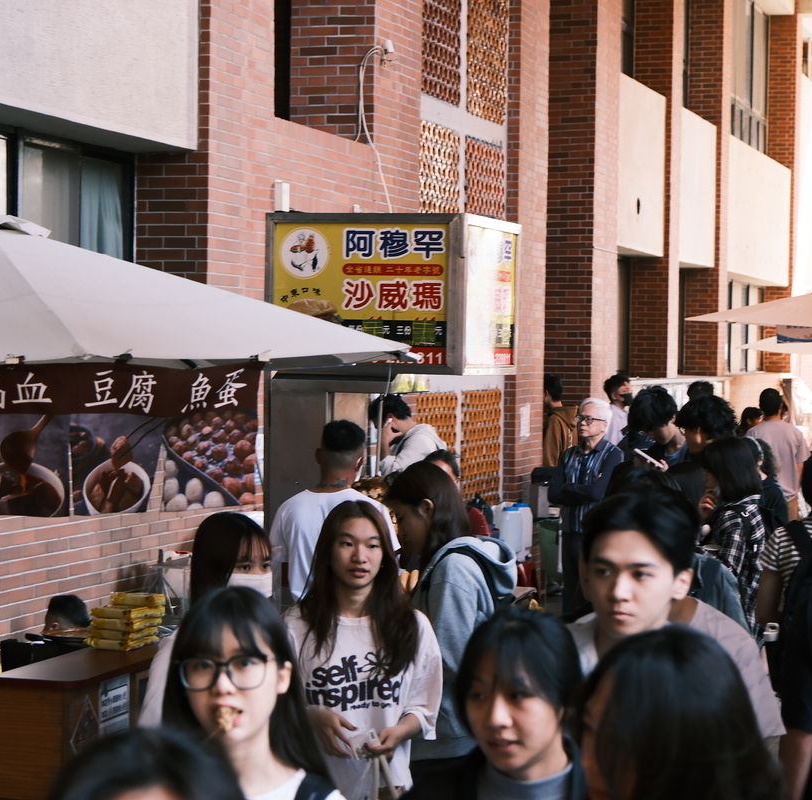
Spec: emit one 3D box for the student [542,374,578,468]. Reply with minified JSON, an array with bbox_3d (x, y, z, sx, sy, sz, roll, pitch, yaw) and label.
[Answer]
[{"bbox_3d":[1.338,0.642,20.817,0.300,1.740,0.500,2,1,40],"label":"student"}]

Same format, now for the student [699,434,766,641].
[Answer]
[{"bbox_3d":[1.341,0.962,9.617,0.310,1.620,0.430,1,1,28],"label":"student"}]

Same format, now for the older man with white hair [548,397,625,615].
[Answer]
[{"bbox_3d":[1.039,0.835,13.517,0.460,1.700,0.290,1,1,27],"label":"older man with white hair"}]

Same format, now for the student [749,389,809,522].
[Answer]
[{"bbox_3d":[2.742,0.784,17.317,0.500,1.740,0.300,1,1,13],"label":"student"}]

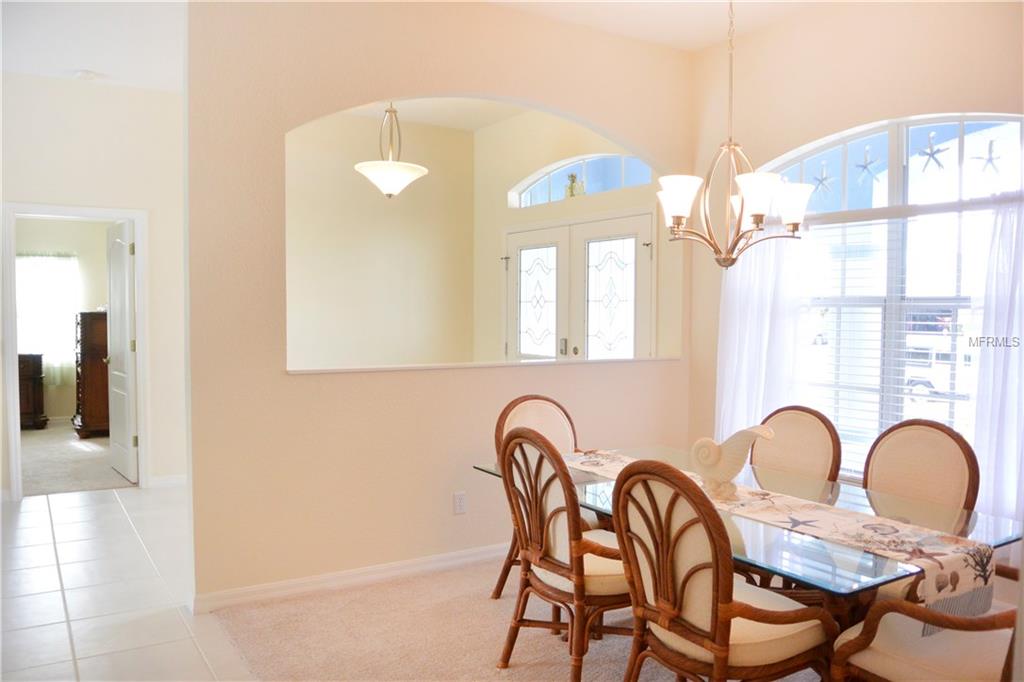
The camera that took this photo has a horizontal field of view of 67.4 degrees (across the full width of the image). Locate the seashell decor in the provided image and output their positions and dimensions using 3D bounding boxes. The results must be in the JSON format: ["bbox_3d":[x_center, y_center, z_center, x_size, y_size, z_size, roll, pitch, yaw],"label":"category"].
[{"bbox_3d":[0.792,0.433,2.757,0.300,0.265,0.140,1,2,7],"label":"seashell decor"}]

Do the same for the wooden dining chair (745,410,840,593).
[{"bbox_3d":[0.984,0.774,3.229,0.640,0.980,0.590,-1,2,-33],"label":"wooden dining chair"}]

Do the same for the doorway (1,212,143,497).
[{"bbox_3d":[-3.278,0.069,5.826,0.917,2.153,0.150,-1,2,-33],"label":"doorway"}]

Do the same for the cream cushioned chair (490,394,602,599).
[{"bbox_3d":[0.268,0.756,3.613,0.590,0.980,0.640,-1,2,-33],"label":"cream cushioned chair"}]

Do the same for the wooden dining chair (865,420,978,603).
[{"bbox_3d":[1.286,0.792,2.758,0.640,0.980,0.590,-1,2,-33],"label":"wooden dining chair"}]

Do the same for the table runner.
[{"bbox_3d":[0.731,0.641,2.831,0.390,0.180,1.831,-1,2,-33],"label":"table runner"}]

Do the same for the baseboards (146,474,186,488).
[{"bbox_3d":[-2.762,1.123,6.138,0.320,0.090,0.020,-1,2,-33],"label":"baseboards"}]

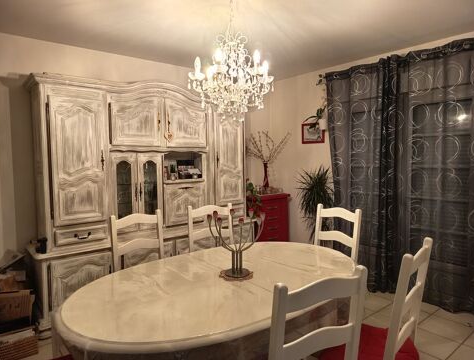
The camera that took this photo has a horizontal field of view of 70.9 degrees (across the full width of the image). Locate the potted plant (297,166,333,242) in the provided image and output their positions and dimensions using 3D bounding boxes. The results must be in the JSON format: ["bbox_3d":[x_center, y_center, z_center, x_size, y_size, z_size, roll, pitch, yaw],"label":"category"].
[{"bbox_3d":[0.942,0.492,3.970,0.440,1.320,0.440,-4,5,-39],"label":"potted plant"}]

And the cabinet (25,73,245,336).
[{"bbox_3d":[-0.814,0.128,3.507,2.351,2.145,0.456,-4,5,-39],"label":"cabinet"}]

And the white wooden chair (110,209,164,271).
[{"bbox_3d":[-0.642,0.765,2.527,0.450,1.000,0.490,-4,5,-43],"label":"white wooden chair"}]

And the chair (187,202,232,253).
[{"bbox_3d":[-0.143,0.736,2.882,0.450,1.000,0.490,-2,4,-26],"label":"chair"}]

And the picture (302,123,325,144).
[{"bbox_3d":[0.954,-0.597,4.230,0.025,0.257,0.362,-4,5,-39],"label":"picture"}]

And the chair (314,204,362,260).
[{"bbox_3d":[0.684,0.737,2.744,0.490,1.000,0.450,-3,5,-36],"label":"chair"}]

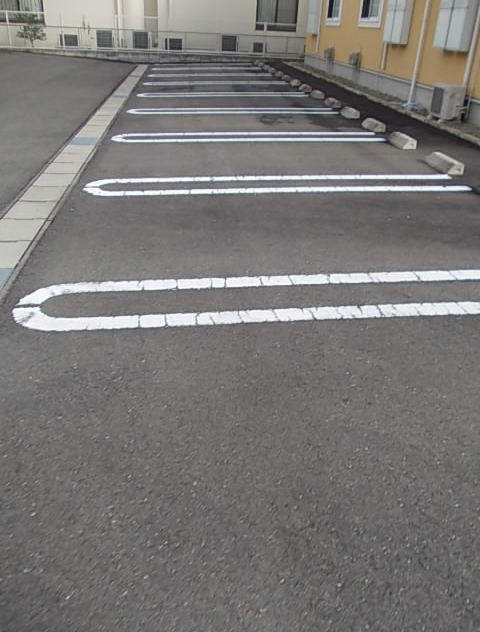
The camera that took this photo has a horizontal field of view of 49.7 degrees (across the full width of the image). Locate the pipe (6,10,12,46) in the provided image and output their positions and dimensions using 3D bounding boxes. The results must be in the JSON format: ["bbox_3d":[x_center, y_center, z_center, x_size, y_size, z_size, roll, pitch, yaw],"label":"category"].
[{"bbox_3d":[-8.314,-10.370,18.674,0.080,1.140,0.080,-5,30,-14],"label":"pipe"}]

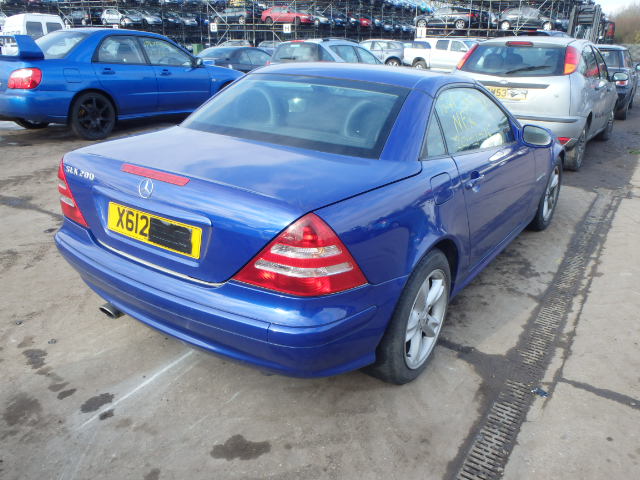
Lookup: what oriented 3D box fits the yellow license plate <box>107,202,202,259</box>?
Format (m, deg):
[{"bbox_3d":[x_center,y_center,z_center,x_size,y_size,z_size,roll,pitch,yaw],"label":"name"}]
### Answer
[{"bbox_3d":[-0.625,-0.040,1.921,0.520,0.111,0.012,14,14,31],"label":"yellow license plate"}]

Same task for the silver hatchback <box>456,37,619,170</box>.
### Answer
[{"bbox_3d":[3.157,-2.055,7.352,1.720,1.460,4.170,14,25,31],"label":"silver hatchback"}]

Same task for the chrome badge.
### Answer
[{"bbox_3d":[-0.624,-0.185,1.864,0.080,0.080,0.013,14,10,31],"label":"chrome badge"}]

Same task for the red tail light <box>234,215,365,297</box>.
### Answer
[{"bbox_3d":[-0.061,0.030,1.677,0.443,0.285,0.180,7,22,15],"label":"red tail light"}]

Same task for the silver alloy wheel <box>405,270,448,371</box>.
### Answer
[{"bbox_3d":[0.378,0.315,2.187,0.170,0.430,0.430,14,25,31],"label":"silver alloy wheel"}]

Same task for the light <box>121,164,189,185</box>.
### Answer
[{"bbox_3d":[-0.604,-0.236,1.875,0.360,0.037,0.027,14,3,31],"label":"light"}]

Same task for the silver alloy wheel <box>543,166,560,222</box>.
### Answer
[{"bbox_3d":[1.728,-0.374,4.048,0.170,0.430,0.430,15,25,33],"label":"silver alloy wheel"}]

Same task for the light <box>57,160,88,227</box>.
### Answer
[{"bbox_3d":[-1.066,-0.228,2.312,0.180,0.285,0.443,-15,26,-35],"label":"light"}]

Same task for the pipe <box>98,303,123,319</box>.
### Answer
[{"bbox_3d":[-0.891,0.297,2.297,0.100,0.070,0.140,14,25,31],"label":"pipe"}]

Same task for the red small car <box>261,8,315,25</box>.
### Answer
[{"bbox_3d":[-2.499,-17.244,39.800,4.000,1.370,1.680,11,23,24],"label":"red small car"}]

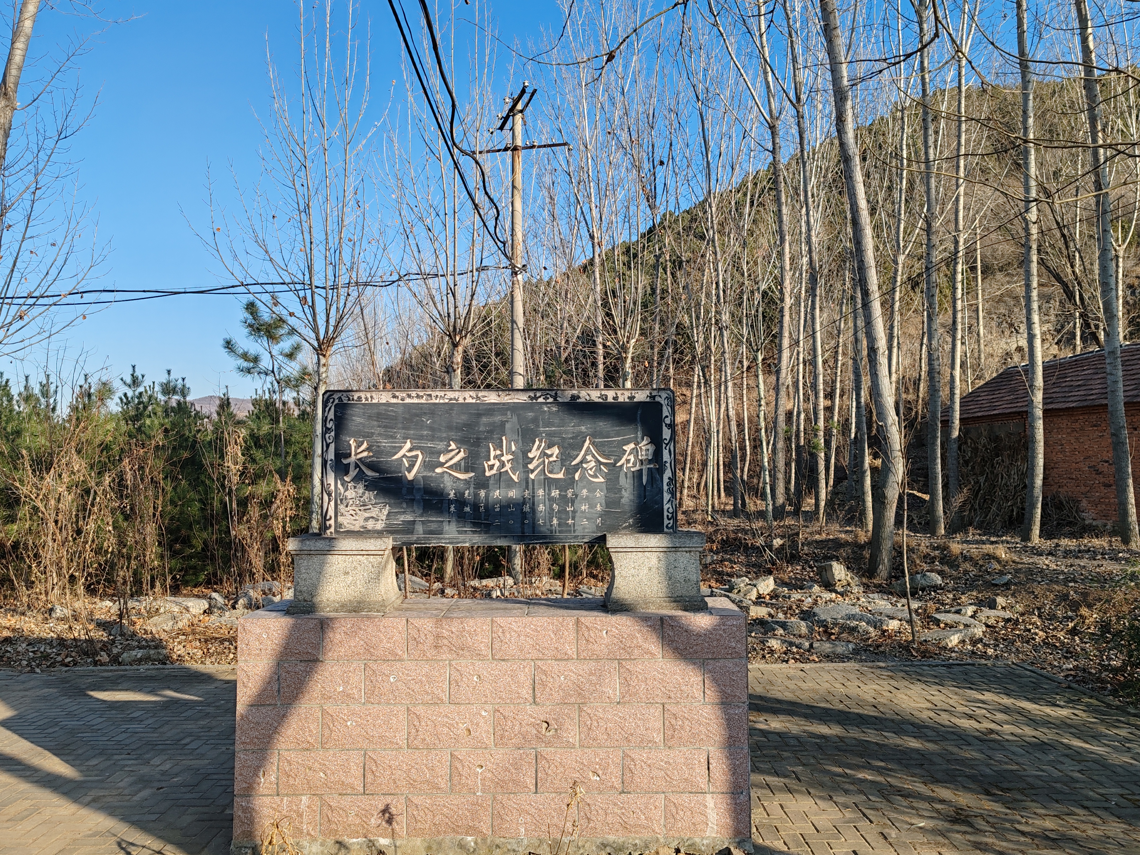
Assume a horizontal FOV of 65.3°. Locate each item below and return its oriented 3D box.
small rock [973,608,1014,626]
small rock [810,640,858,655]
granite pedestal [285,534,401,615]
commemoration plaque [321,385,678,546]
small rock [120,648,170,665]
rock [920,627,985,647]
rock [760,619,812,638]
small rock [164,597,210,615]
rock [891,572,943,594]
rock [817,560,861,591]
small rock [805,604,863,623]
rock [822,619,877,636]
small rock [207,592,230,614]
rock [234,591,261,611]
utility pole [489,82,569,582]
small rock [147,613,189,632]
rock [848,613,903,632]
[{"bbox_3d":[4.820,2.168,10.127,0.423,0.137,0.380,-2,-3,25],"label":"small rock"},{"bbox_3d":[2.640,2.210,8.899,0.467,0.082,0.280,-1,-3,16],"label":"small rock"},{"bbox_3d":[-1.125,0.729,4.478,0.490,0.371,0.390,0,-3,0],"label":"granite pedestal"},{"bbox_3d":[-0.363,0.205,4.583,1.803,0.792,0.120,0,-4,1],"label":"commemoration plaque"},{"bbox_3d":[-4.254,2.276,8.895,0.474,0.137,0.300,0,-4,1],"label":"small rock"},{"bbox_3d":[4.040,2.193,9.412,0.645,0.176,0.480,0,-4,1],"label":"rock"},{"bbox_3d":[2.351,2.193,9.691,0.550,0.149,0.380,-1,-3,13],"label":"rock"},{"bbox_3d":[-5.010,2.346,11.639,0.551,0.177,0.400,1,-3,-23],"label":"small rock"},{"bbox_3d":[4.943,2.203,12.671,0.699,0.296,0.480,0,-4,1],"label":"rock"},{"bbox_3d":[3.938,2.160,13.018,0.607,0.412,0.450,0,-4,1],"label":"rock"},{"bbox_3d":[3.196,2.226,10.742,0.664,0.188,0.550,0,-4,1],"label":"small rock"},{"bbox_3d":[3.040,2.205,9.756,0.581,0.113,0.420,-1,-3,17],"label":"rock"},{"bbox_3d":[-4.729,2.348,11.953,0.284,0.278,0.280,0,-4,1],"label":"small rock"},{"bbox_3d":[-4.451,2.377,12.259,0.350,0.246,0.320,0,-4,1],"label":"rock"},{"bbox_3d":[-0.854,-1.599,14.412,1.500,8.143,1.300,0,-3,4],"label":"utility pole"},{"bbox_3d":[-4.688,2.281,10.386,0.467,0.169,0.380,1,-3,-24],"label":"small rock"},{"bbox_3d":[3.511,2.219,10.205,0.583,0.166,0.420,0,-4,1],"label":"rock"}]

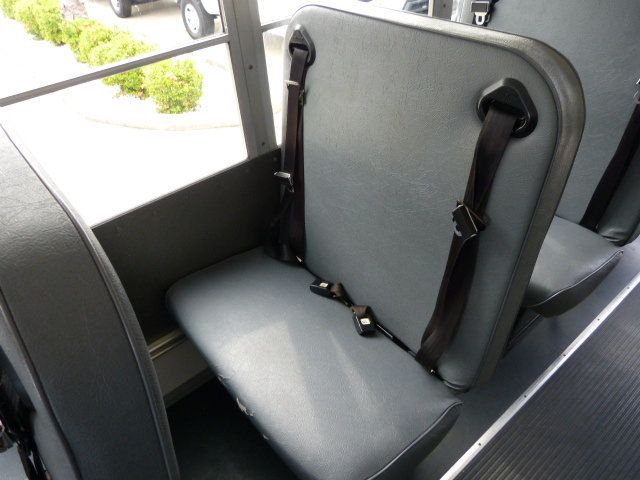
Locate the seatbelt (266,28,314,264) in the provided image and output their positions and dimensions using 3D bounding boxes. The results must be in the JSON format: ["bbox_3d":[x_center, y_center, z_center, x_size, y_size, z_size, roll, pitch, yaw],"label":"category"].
[{"bbox_3d":[-0.087,-0.225,1.274,0.062,0.667,0.138,-21,41,-33],"label":"seatbelt"}]

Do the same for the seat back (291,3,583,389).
[{"bbox_3d":[0.155,-0.120,1.104,0.102,0.736,0.750,-21,41,-33],"label":"seat back"}]

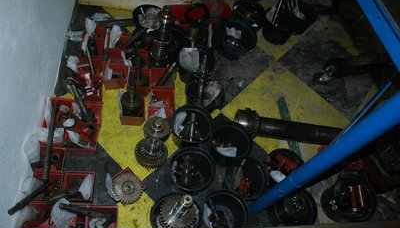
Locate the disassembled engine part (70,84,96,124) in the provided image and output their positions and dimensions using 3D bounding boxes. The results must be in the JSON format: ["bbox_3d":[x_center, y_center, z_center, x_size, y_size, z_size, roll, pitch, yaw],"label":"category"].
[{"bbox_3d":[-0.815,-0.069,2.081,0.120,0.426,0.120,0,60,1],"label":"disassembled engine part"}]

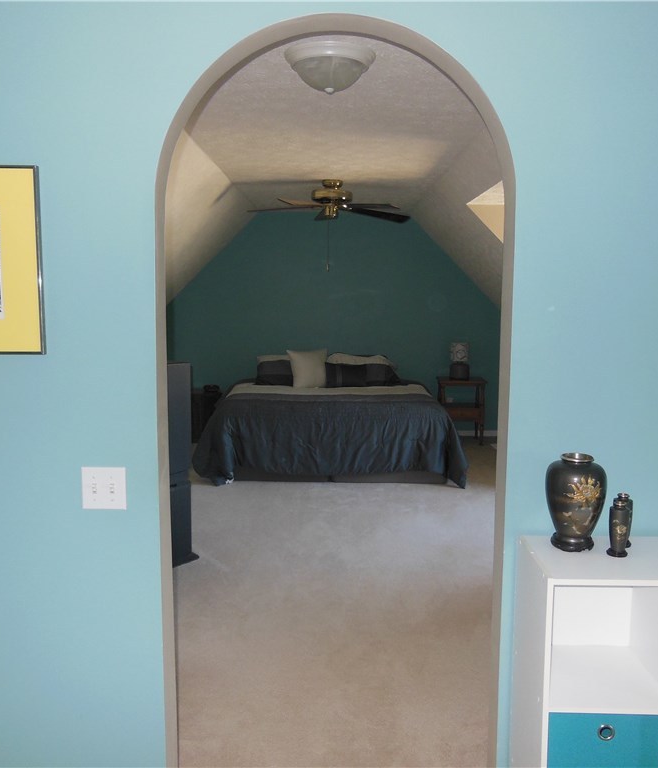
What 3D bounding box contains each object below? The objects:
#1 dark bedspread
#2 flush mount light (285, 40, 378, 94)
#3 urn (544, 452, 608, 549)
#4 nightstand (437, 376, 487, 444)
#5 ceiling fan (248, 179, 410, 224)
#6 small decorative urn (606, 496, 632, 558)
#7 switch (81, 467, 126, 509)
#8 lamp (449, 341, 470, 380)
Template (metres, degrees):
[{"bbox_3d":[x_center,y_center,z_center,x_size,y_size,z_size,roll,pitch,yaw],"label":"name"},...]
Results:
[{"bbox_3d":[0.024,0.422,6.852,2.250,0.645,1.700,0,7,1],"label":"dark bedspread"},{"bbox_3d":[0.003,-1.135,2.703,0.332,0.140,0.332,0,7,1],"label":"flush mount light"},{"bbox_3d":[0.605,0.289,1.813,0.152,0.220,0.152,0,7,1],"label":"urn"},{"bbox_3d":[1.379,0.288,7.875,0.485,0.678,0.380,0,7,1],"label":"nightstand"},{"bbox_3d":[-0.002,-1.397,5.593,1.270,0.320,1.270,0,7,1],"label":"ceiling fan"},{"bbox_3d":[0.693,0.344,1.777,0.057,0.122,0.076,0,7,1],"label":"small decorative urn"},{"bbox_3d":[-0.594,0.276,1.944,0.115,0.113,0.013,0,7,1],"label":"switch"},{"bbox_3d":[1.382,-0.242,7.805,0.210,0.392,0.210,0,7,1],"label":"lamp"}]

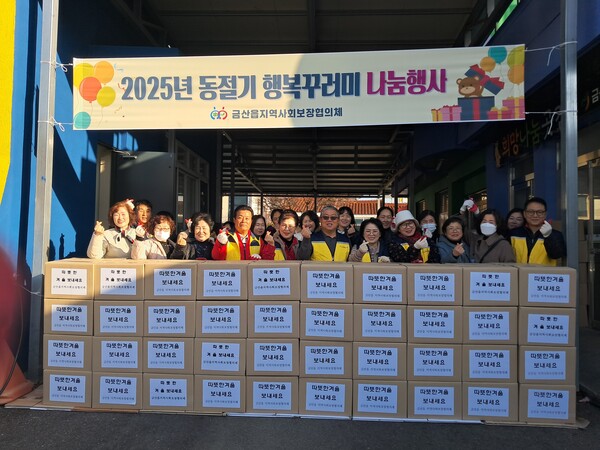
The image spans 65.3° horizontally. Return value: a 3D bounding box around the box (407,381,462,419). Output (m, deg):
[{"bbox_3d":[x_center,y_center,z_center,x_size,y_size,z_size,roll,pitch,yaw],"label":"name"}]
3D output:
[{"bbox_3d":[1.025,1.322,3.683,0.406,0.283,0.325,0,-1,4],"label":"box"}]

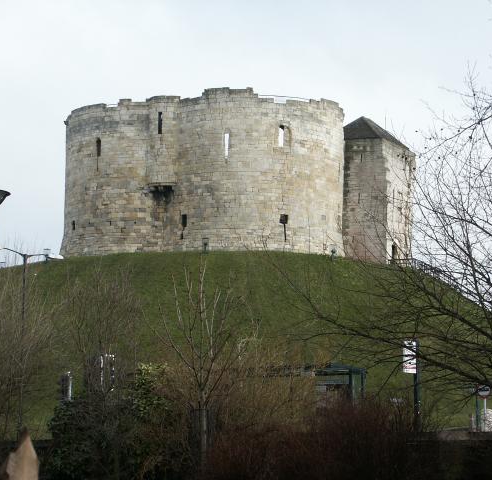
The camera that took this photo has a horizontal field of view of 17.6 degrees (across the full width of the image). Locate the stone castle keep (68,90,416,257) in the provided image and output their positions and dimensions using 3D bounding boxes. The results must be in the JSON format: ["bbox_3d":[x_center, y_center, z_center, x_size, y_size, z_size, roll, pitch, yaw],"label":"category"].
[{"bbox_3d":[-0.330,-3.707,130.145,26.908,12.922,23.278,-1,-6,22],"label":"stone castle keep"}]

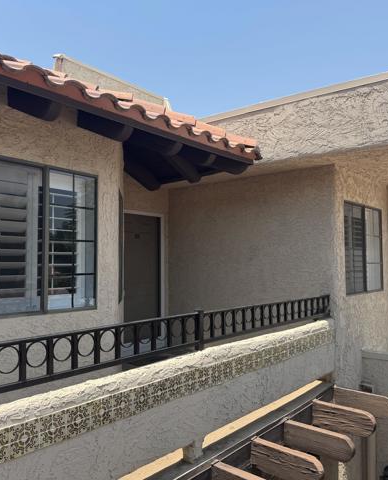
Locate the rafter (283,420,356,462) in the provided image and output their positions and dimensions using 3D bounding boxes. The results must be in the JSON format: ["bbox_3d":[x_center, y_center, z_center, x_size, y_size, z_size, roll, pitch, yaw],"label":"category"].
[{"bbox_3d":[1.176,1.872,4.128,0.665,0.232,0.092,-2,-3,39],"label":"rafter"}]

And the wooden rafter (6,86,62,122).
[{"bbox_3d":[-1.166,-0.987,3.255,0.600,0.145,0.090,25,14,37],"label":"wooden rafter"}]

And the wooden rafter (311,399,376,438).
[{"bbox_3d":[1.583,1.880,4.635,0.665,0.232,0.092,-2,-3,39],"label":"wooden rafter"}]

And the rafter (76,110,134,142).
[{"bbox_3d":[-0.762,-0.965,3.756,0.600,0.145,0.090,25,14,37],"label":"rafter"}]

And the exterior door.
[{"bbox_3d":[-0.881,0.617,7.179,0.050,2.044,0.914,-2,-3,39],"label":"exterior door"}]

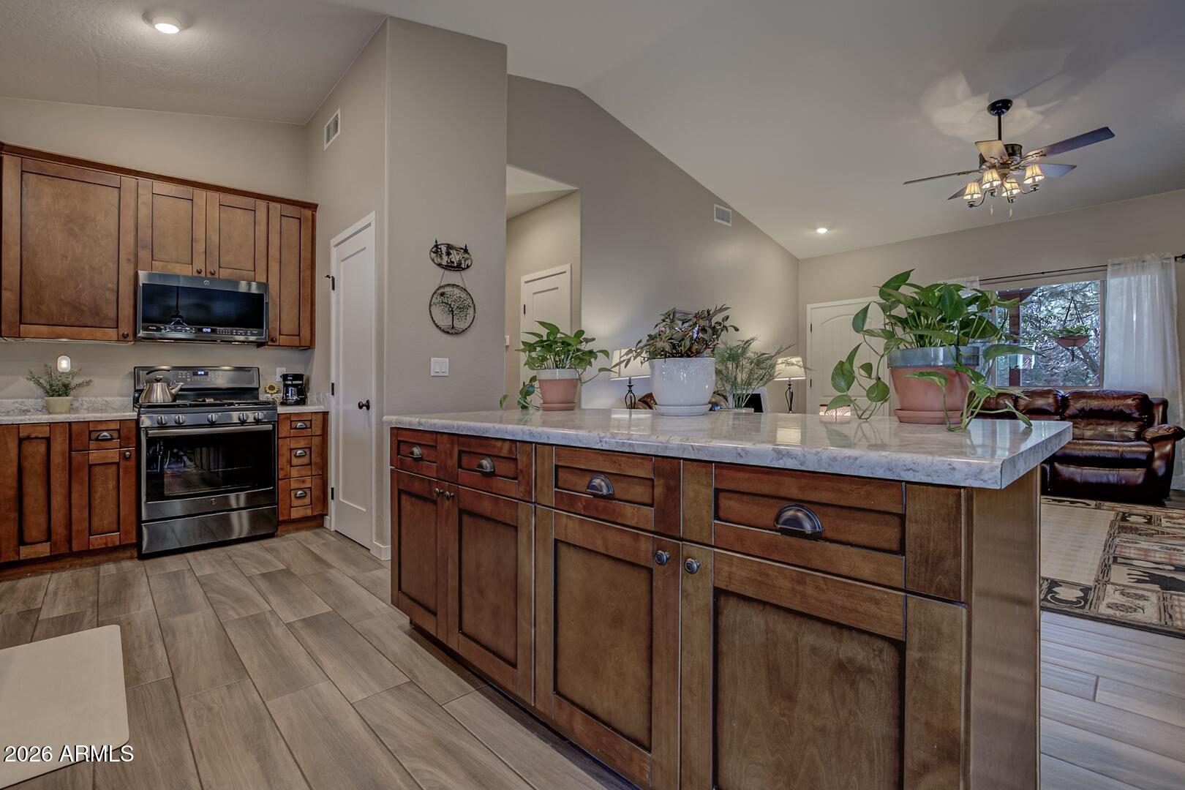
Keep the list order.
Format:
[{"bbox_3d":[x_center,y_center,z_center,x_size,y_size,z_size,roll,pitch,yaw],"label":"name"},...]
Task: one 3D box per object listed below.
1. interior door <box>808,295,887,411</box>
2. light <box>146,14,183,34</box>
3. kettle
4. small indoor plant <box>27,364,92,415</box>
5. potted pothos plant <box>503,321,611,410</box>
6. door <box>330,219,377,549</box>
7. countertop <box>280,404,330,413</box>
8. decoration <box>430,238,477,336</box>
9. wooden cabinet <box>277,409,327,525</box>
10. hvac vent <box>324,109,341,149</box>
[{"bbox_3d":[3.390,-0.190,6.610,0.080,2.130,1.000,0,0,-44],"label":"interior door"},{"bbox_3d":[-2.265,-1.975,2.630,0.190,0.050,0.190,-21,15,-42],"label":"light"},{"bbox_3d":[-2.834,-0.055,3.250,0.230,0.210,0.190,0,0,-44],"label":"kettle"},{"bbox_3d":[-3.270,-0.037,3.030,0.280,0.310,0.260,0,0,-44],"label":"small indoor plant"},{"bbox_3d":[-0.183,-0.148,2.500,0.530,0.455,0.460,0,0,0],"label":"potted pothos plant"},{"bbox_3d":[-1.630,-0.055,3.385,0.080,2.130,0.830,0,0,-44],"label":"door"},{"bbox_3d":[-2.293,0.112,3.806,0.335,0.040,0.645,0,0,-44],"label":"countertop"},{"bbox_3d":[-0.931,-0.719,3.289,0.345,0.620,0.025,0,0,-44],"label":"decoration"},{"bbox_3d":[-2.309,0.522,3.805,0.310,0.790,0.610,0,0,-44],"label":"wooden cabinet"},{"bbox_3d":[-1.973,-2.005,3.740,0.025,0.195,0.390,0,0,-44],"label":"hvac vent"}]

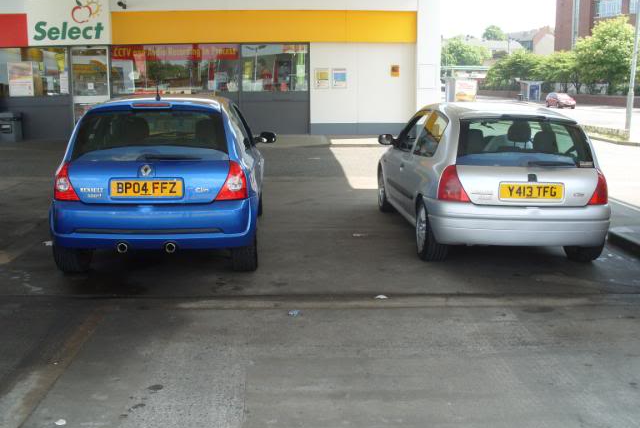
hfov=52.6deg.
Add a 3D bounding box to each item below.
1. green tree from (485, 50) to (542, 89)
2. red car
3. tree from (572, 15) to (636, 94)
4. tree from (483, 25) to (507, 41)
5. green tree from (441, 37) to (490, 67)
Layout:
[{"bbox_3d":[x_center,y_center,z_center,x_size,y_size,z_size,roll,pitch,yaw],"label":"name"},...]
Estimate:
[{"bbox_3d":[28.407,-20.333,95.000,8.259,6.856,8.259,0,11,0],"label":"green tree"},{"bbox_3d":[21.638,-10.187,58.119,1.670,1.440,3.900,1,11,3],"label":"red car"},{"bbox_3d":[29.068,-15.554,66.000,6.233,8.533,6.233,0,11,0],"label":"tree"},{"bbox_3d":[56.630,-57.279,210.000,8.184,8.209,8.184,0,11,0],"label":"tree"},{"bbox_3d":[29.937,-31.398,135.000,10.928,10.960,10.928,0,11,0],"label":"green tree"}]

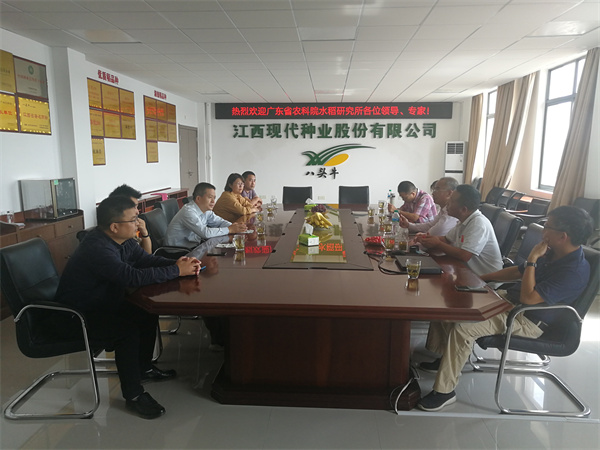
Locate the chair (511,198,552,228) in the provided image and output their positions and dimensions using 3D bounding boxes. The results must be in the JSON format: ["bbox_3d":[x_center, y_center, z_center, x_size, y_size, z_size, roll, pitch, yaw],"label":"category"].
[{"bbox_3d":[3.100,0.032,6.690,0.600,0.910,0.580,1,9,4],"label":"chair"}]

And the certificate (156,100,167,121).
[{"bbox_3d":[-2.703,-2.234,9.245,0.020,0.400,0.580,1,9,4],"label":"certificate"}]

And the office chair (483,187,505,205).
[{"bbox_3d":[3.209,-0.214,8.318,0.600,0.910,0.580,1,9,4],"label":"office chair"}]

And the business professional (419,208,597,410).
[{"bbox_3d":[1.224,0.461,2.887,0.980,1.190,0.600,1,9,4],"label":"business professional"}]

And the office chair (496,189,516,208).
[{"bbox_3d":[3.175,-0.137,7.805,0.600,0.910,0.580,1,9,4],"label":"office chair"}]

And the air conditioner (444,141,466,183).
[{"bbox_3d":[3.667,-1.061,11.048,0.470,1.770,0.320,5,10,30],"label":"air conditioner"}]

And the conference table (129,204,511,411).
[{"bbox_3d":[0.217,0.423,4.580,1.930,0.755,4.570,1,9,4],"label":"conference table"}]

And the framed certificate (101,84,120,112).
[{"bbox_3d":[-2.843,-1.912,7.093,0.020,0.400,0.580,1,9,4],"label":"framed certificate"}]

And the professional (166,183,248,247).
[{"bbox_3d":[-0.857,0.231,4.244,0.800,1.220,0.520,1,9,4],"label":"professional"}]

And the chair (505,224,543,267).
[{"bbox_3d":[1.518,0.486,3.520,0.640,0.950,0.550,1,9,4],"label":"chair"}]

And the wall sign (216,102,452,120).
[{"bbox_3d":[0.784,-2.748,11.330,5.720,0.375,0.080,1,9,4],"label":"wall sign"}]

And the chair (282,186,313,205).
[{"bbox_3d":[-0.051,-0.105,7.424,0.550,0.950,0.640,1,9,4],"label":"chair"}]

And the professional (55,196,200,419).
[{"bbox_3d":[-0.994,0.461,2.768,0.840,1.200,0.540,1,9,4],"label":"professional"}]

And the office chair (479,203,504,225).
[{"bbox_3d":[1.593,0.302,4.683,0.620,0.970,0.580,1,9,4],"label":"office chair"}]

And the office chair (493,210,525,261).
[{"bbox_3d":[1.597,0.376,4.258,0.640,0.950,0.550,1,9,4],"label":"office chair"}]

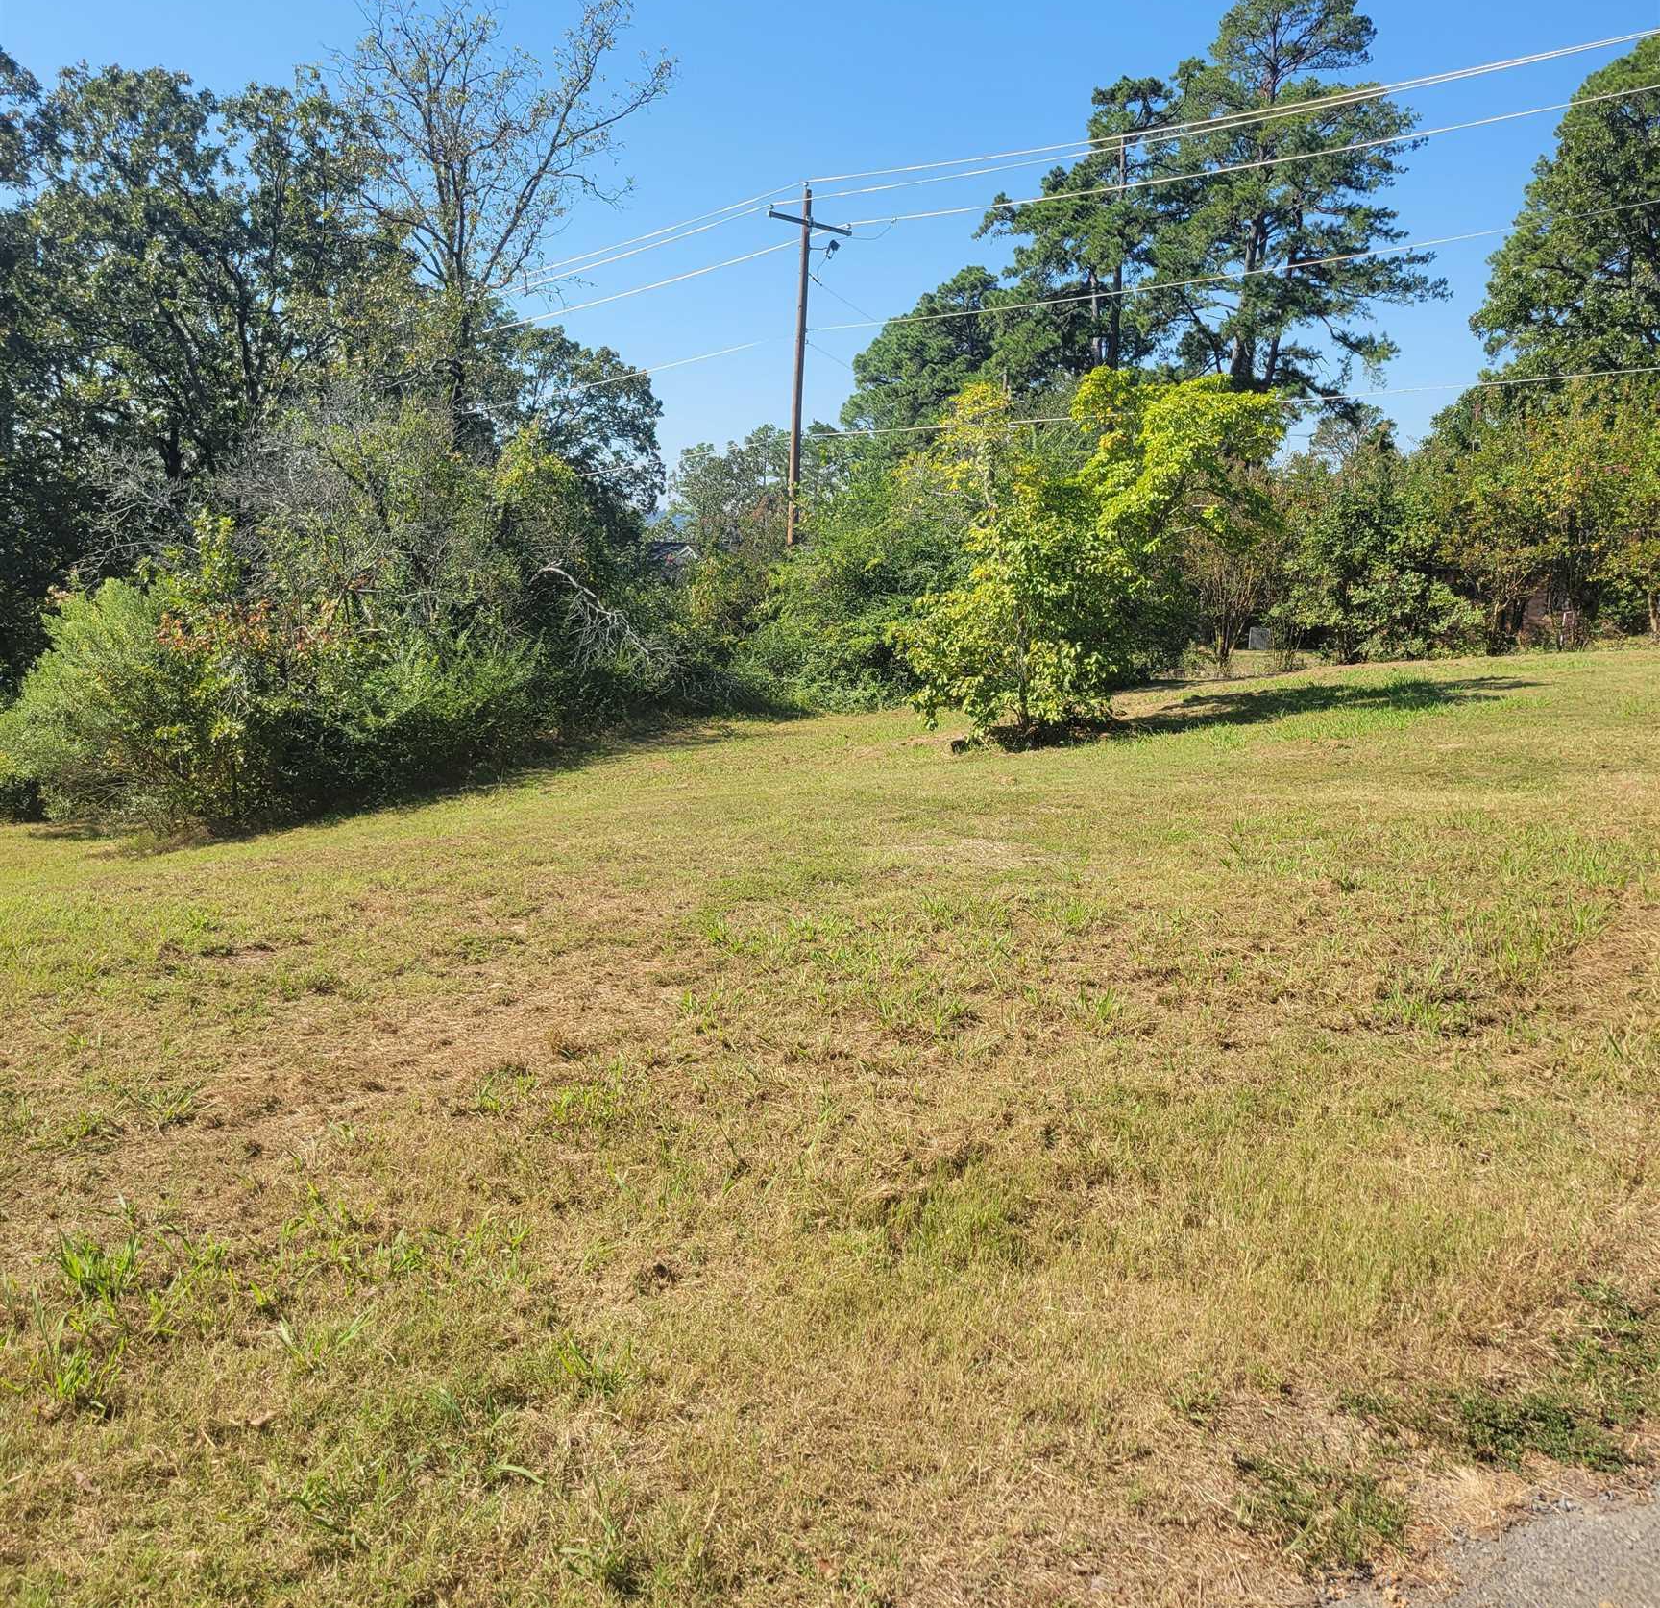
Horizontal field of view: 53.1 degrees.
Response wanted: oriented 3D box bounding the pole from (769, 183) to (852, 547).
[{"bbox_3d":[-0.721,-8.251,38.718,2.450,11.970,0.400,-3,9,-40],"label":"pole"}]

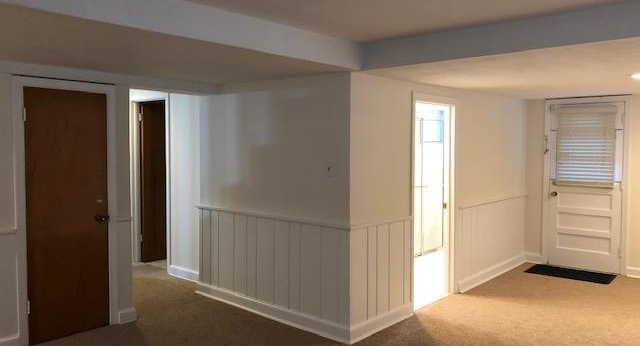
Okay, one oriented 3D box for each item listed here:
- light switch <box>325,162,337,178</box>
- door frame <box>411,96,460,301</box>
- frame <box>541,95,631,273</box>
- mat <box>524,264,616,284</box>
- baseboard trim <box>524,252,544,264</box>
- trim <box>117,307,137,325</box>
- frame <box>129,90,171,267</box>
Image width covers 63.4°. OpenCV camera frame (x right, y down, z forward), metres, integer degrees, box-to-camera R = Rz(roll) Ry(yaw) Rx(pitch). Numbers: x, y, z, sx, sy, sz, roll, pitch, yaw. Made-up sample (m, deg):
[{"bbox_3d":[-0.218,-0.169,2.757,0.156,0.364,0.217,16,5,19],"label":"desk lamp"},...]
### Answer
[{"bbox_3d":[0.085,-0.022,4.078,0.095,0.120,0.012,3,4,42],"label":"light switch"},{"bbox_3d":[1.086,0.278,4.956,0.120,1.990,0.890,3,4,42],"label":"door frame"},{"bbox_3d":[3.272,0.141,6.379,0.980,2.130,0.120,3,4,42],"label":"frame"},{"bbox_3d":[3.006,1.205,6.236,0.910,0.015,0.510,3,4,38],"label":"mat"},{"bbox_3d":[2.803,1.120,6.782,0.180,0.120,0.030,3,4,42],"label":"baseboard trim"},{"bbox_3d":[-1.671,1.234,4.464,0.030,0.110,0.140,3,4,42],"label":"trim"},{"bbox_3d":[-2.062,0.109,6.367,0.930,2.140,0.120,3,4,42],"label":"frame"}]

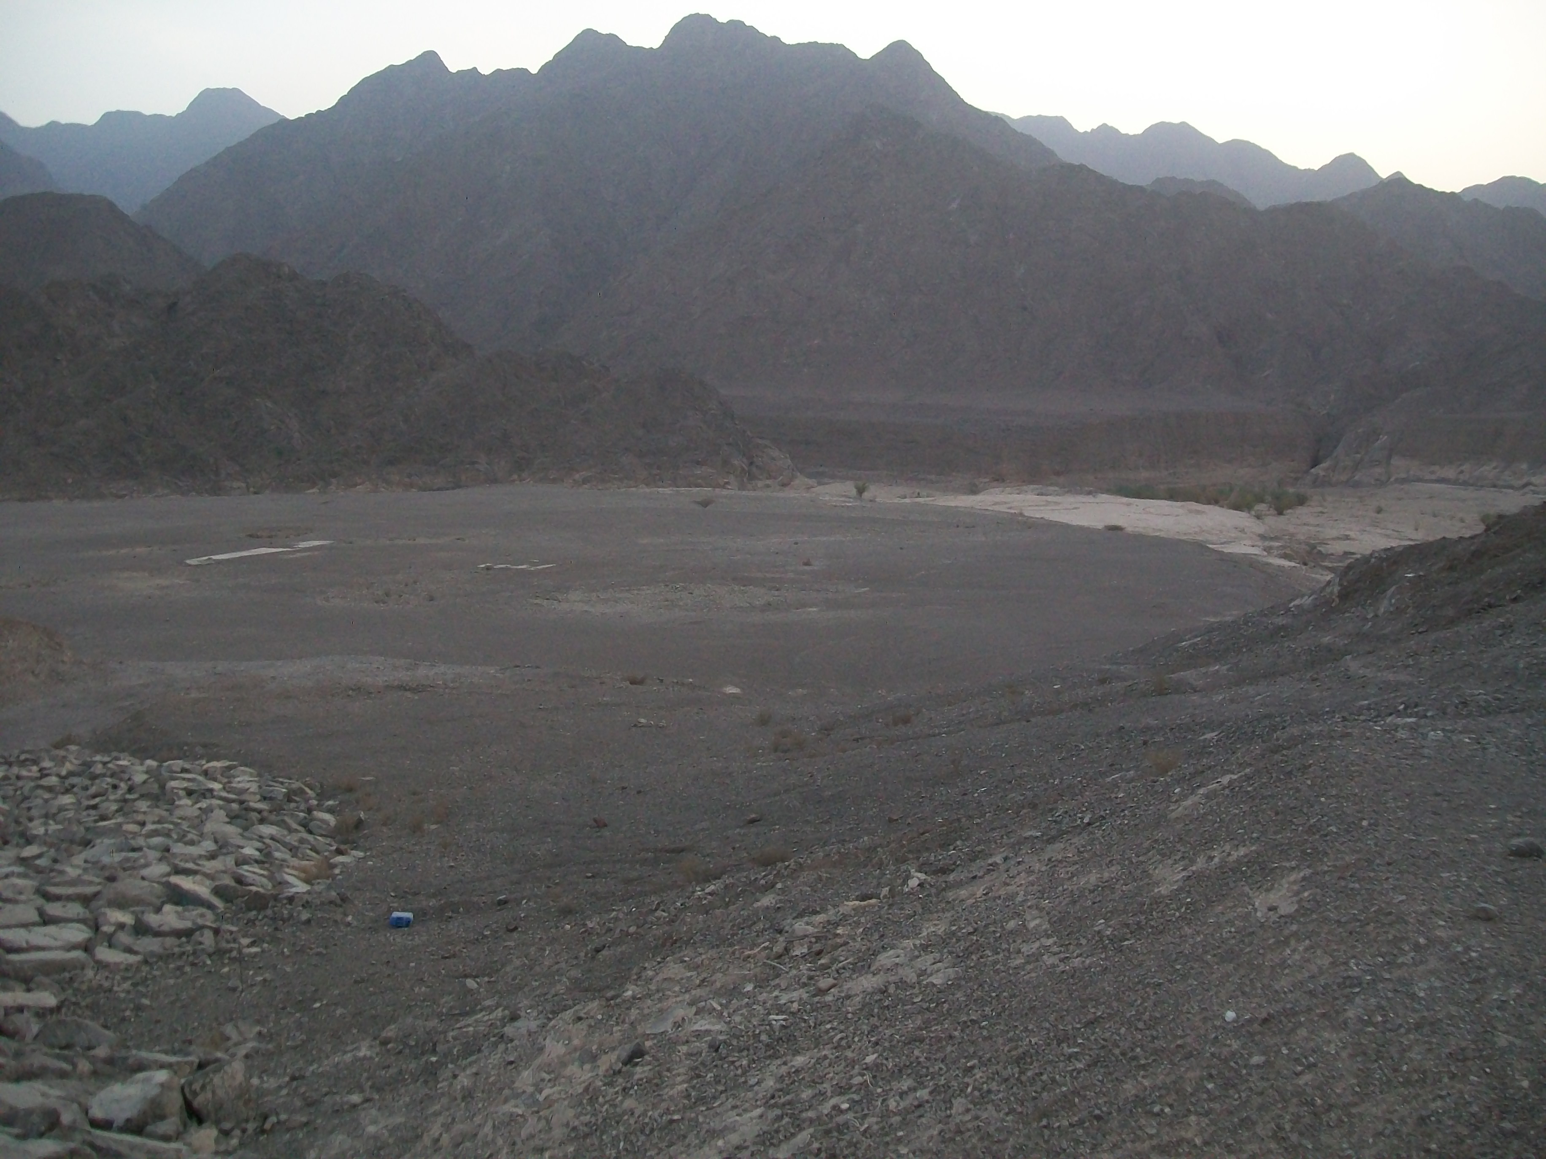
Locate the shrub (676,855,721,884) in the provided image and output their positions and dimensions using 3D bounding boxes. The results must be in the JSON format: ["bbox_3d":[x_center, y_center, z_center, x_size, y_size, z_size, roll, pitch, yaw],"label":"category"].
[{"bbox_3d":[-0.856,3.341,17.500,0.501,0.298,0.461,0,5,0],"label":"shrub"}]

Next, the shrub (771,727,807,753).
[{"bbox_3d":[0.290,2.846,27.000,0.644,0.439,0.593,0,5,0],"label":"shrub"}]

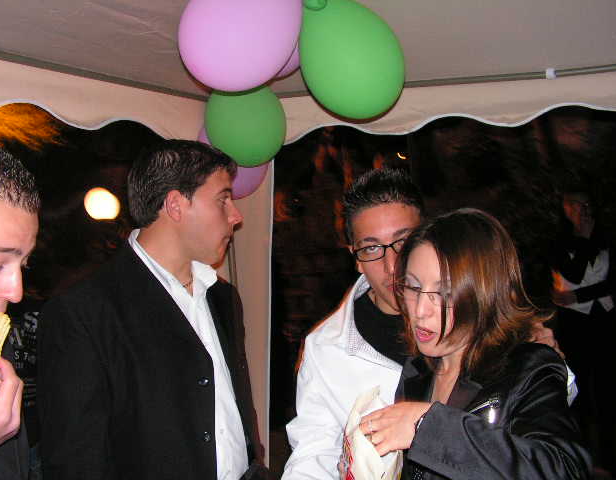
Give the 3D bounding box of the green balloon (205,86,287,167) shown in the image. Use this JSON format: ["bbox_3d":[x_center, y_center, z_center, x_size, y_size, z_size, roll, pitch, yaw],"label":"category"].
[{"bbox_3d":[-0.189,-0.357,1.980,0.240,0.280,0.240,-5,-3,0],"label":"green balloon"}]

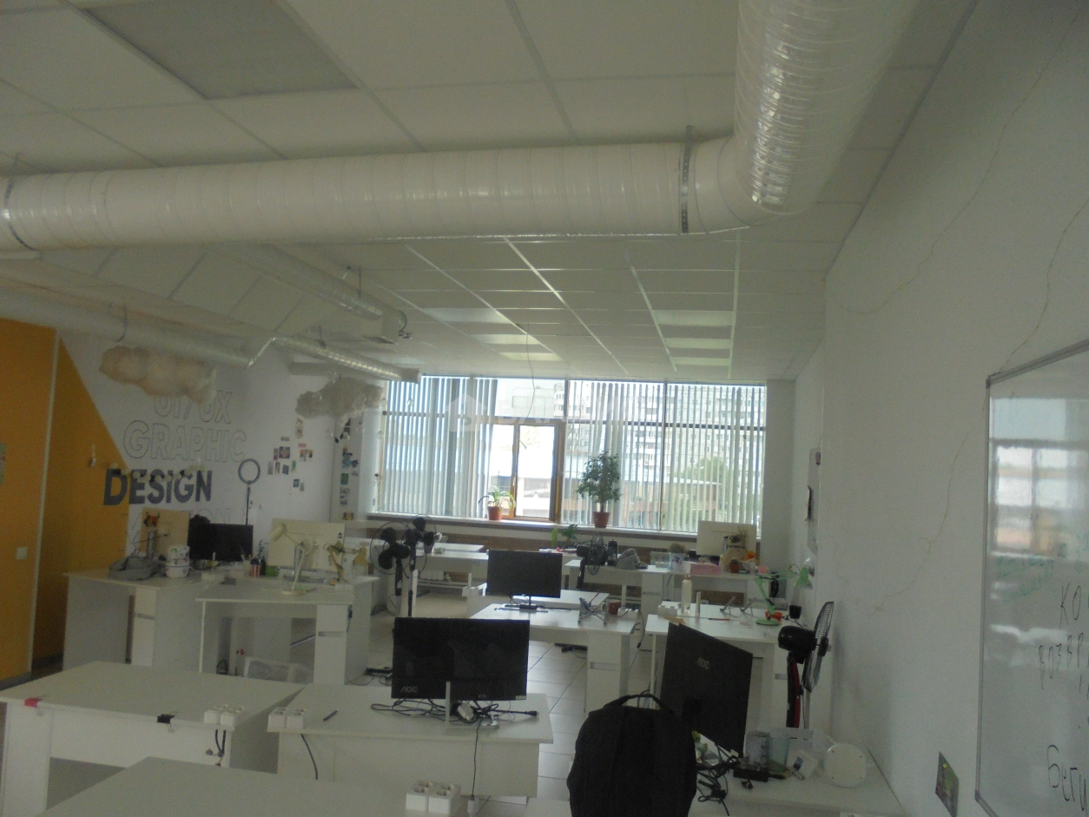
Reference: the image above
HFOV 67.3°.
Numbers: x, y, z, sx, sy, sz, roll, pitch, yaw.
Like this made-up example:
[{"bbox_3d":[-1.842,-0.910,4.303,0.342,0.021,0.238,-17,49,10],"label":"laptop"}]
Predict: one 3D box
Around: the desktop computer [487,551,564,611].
[{"bbox_3d":[-0.136,1.181,5.639,0.515,0.378,0.170,3,-4,-2],"label":"desktop computer"}]

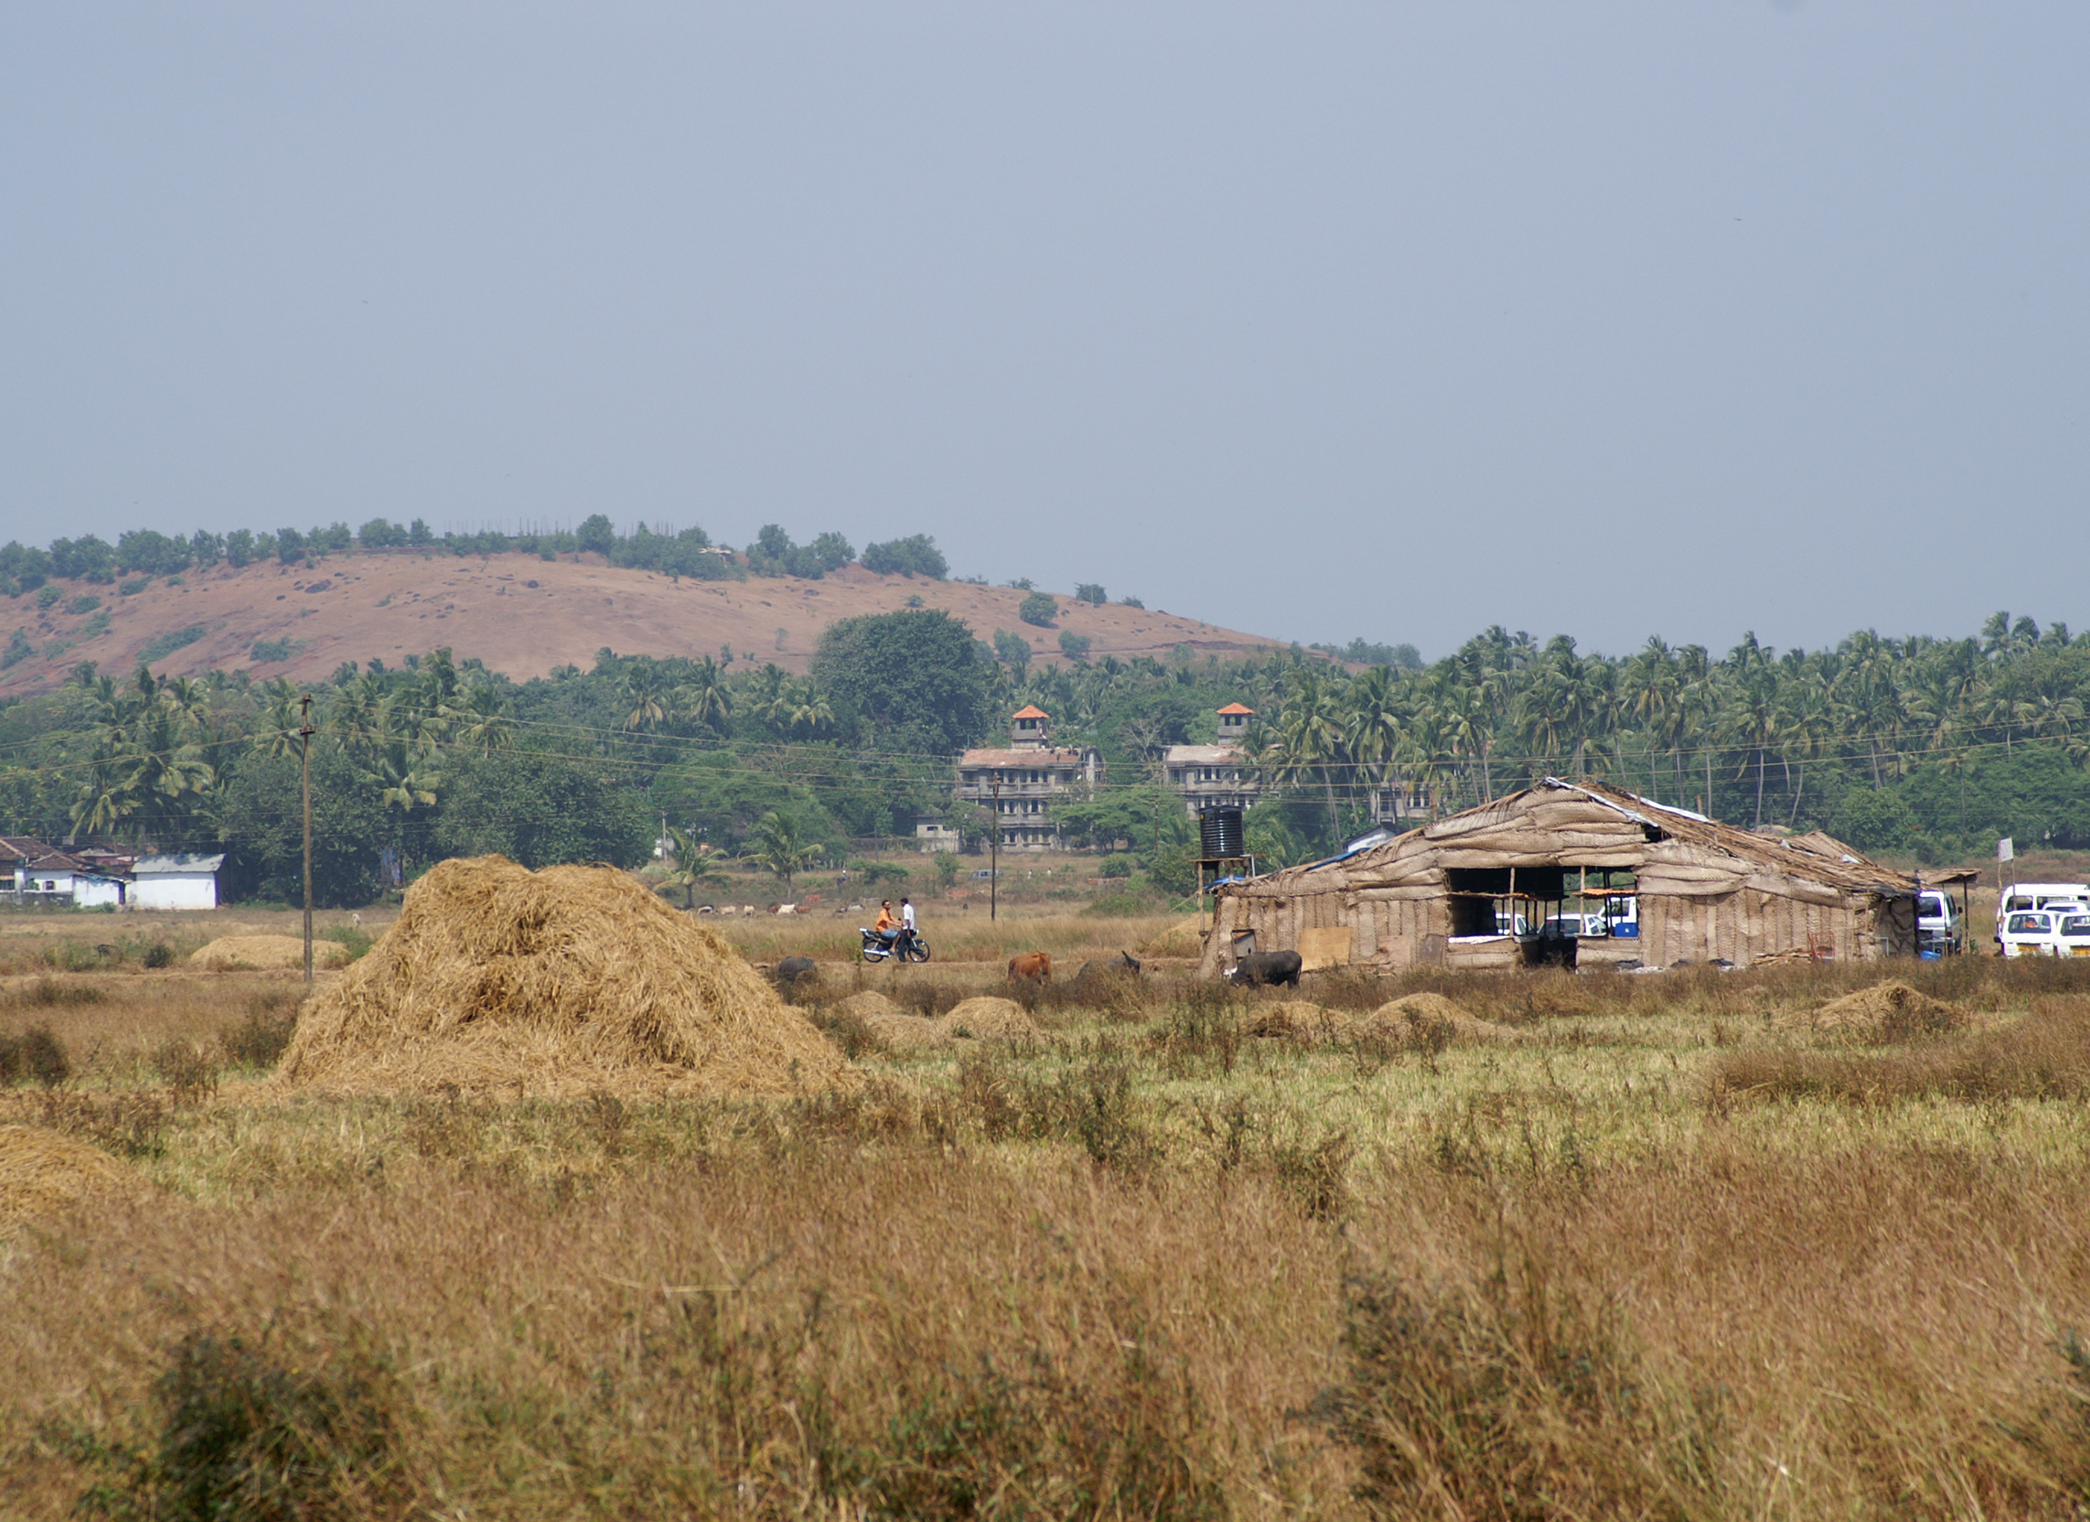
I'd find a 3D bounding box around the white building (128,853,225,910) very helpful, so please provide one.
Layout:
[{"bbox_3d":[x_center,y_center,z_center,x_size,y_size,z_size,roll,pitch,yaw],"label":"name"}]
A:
[{"bbox_3d":[-56.200,7.830,645.000,5.800,3.650,4.200,0,-1,4],"label":"white building"}]

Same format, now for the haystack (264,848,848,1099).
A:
[{"bbox_3d":[-5.830,2.630,122.000,7.000,2.900,5.800,0,-1,0],"label":"haystack"}]

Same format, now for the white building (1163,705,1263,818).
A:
[{"bbox_3d":[17.809,1.500,1040.000,12.300,14.600,12.000,0,-1,12],"label":"white building"}]

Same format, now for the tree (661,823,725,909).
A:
[{"bbox_3d":[-24.000,7.190,680.000,4.400,5.800,4.400,0,-1,0],"label":"tree"}]

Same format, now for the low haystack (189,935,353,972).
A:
[{"bbox_3d":[-22.500,5.600,290.000,4.800,1.080,3.800,0,-1,0],"label":"low haystack"}]

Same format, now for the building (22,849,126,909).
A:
[{"bbox_3d":[-63.500,7.710,652.000,6.500,3.700,5.500,0,-1,2],"label":"building"}]

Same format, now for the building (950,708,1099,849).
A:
[{"bbox_3d":[-1.900,1.800,1060.000,13.200,15.400,11.000,0,-1,12],"label":"building"}]

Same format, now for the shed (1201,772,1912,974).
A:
[{"bbox_3d":[13.413,3.051,257.500,17.200,4.950,11.200,0,-1,11],"label":"shed"}]

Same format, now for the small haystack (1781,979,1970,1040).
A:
[{"bbox_3d":[13.410,3.999,161.000,3.000,0.980,2.500,0,-1,0],"label":"small haystack"}]

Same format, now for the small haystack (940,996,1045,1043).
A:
[{"bbox_3d":[-0.796,4.025,153.000,1.600,0.760,1.500,0,-1,0],"label":"small haystack"}]

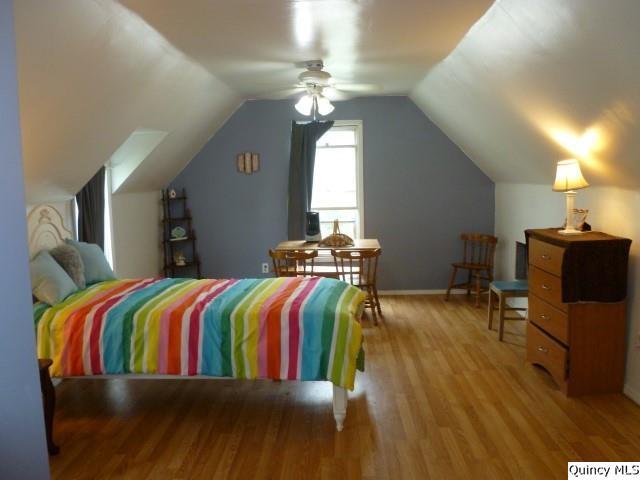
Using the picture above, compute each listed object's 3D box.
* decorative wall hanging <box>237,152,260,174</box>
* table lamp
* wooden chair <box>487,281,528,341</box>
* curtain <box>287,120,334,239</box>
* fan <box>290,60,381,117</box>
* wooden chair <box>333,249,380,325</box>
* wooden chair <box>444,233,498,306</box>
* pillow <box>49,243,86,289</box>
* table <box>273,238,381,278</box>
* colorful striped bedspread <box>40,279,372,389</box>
[{"bbox_3d":[-0.877,-0.928,6.293,0.280,0.270,0.030,0,7,2],"label":"decorative wall hanging"},{"bbox_3d":[1.865,-0.322,3.860,0.260,0.550,0.260,0,7,2],"label":"table lamp"},{"bbox_3d":[1.875,0.489,4.824,0.480,0.820,0.430,0,7,2],"label":"wooden chair"},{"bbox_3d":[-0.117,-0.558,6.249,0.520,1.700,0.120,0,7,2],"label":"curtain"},{"bbox_3d":[-0.015,-1.233,4.199,1.120,0.450,1.120,0,7,2],"label":"fan"},{"bbox_3d":[0.393,0.439,5.302,0.470,0.800,0.500,1,7,7],"label":"wooden chair"},{"bbox_3d":[1.830,0.334,6.135,0.480,0.800,0.460,-6,9,-38],"label":"wooden chair"},{"bbox_3d":[-1.702,0.157,3.543,0.150,0.340,0.380,-24,-1,20],"label":"pillow"},{"bbox_3d":[0.086,0.412,5.714,1.090,0.750,0.740,0,7,2],"label":"table"},{"bbox_3d":[-0.705,0.536,3.417,1.960,0.500,1.060,0,7,2],"label":"colorful striped bedspread"}]

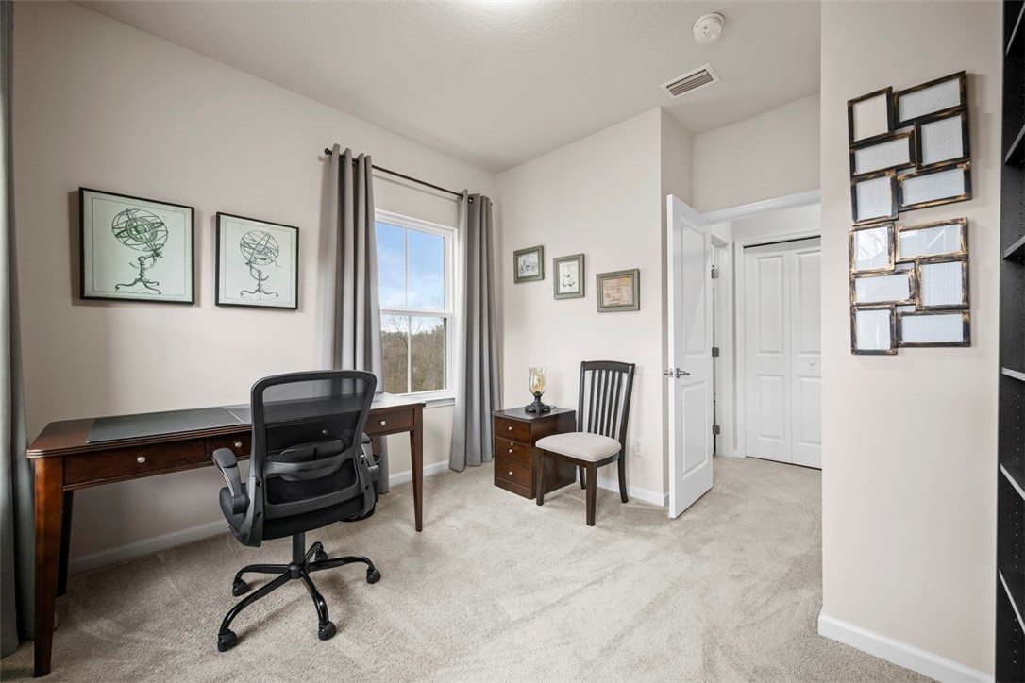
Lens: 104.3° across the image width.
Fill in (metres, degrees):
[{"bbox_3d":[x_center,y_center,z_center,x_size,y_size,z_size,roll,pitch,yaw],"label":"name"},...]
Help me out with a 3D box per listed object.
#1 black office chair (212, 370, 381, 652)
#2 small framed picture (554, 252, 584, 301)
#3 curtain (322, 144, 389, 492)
[{"bbox_3d":[-0.922,0.621,1.729,0.640,1.016,0.660,0,0,-42],"label":"black office chair"},{"bbox_3d":[0.463,-0.521,3.259,0.300,0.356,0.030,0,0,44],"label":"small framed picture"},{"bbox_3d":[-1.099,-0.093,2.795,0.150,2.420,0.480,0,0,44],"label":"curtain"}]

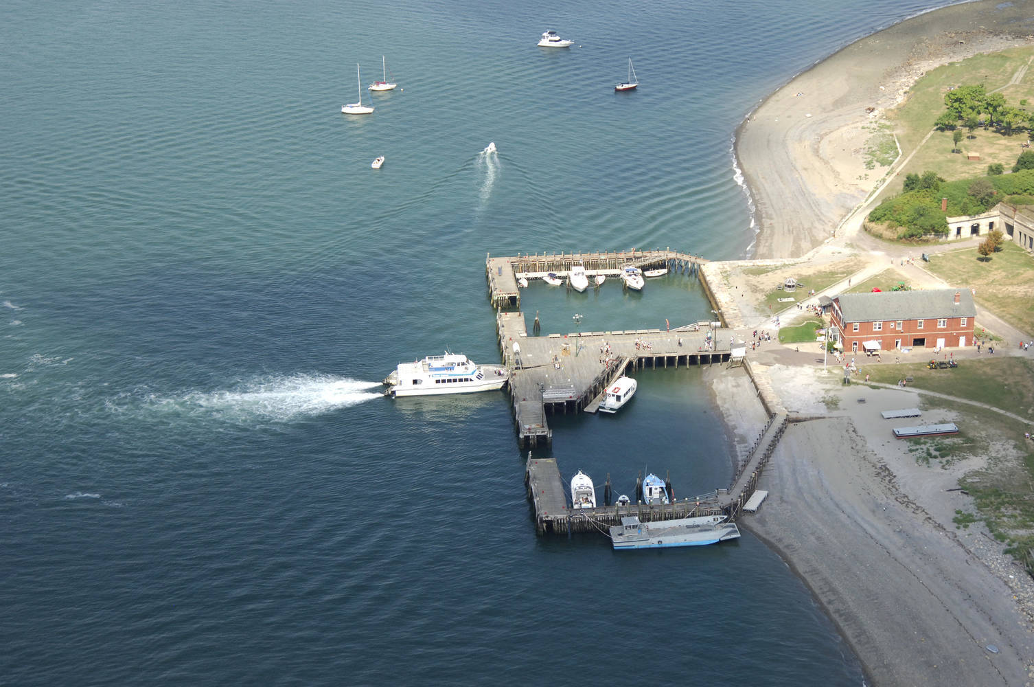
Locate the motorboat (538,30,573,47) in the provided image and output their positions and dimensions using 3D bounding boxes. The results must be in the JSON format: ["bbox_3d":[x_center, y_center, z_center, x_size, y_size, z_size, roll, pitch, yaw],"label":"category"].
[{"bbox_3d":[13.000,-101.100,713.880,11.800,4.900,3.900,3,23,9],"label":"motorboat"}]

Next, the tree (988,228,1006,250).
[{"bbox_3d":[112.950,-24.180,505.530,4.100,5.800,4.100,-2,22,-4],"label":"tree"}]

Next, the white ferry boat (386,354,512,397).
[{"bbox_3d":[-15.030,5.630,451.730,25.600,7.600,8.000,-4,22,-7],"label":"white ferry boat"}]

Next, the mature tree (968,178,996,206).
[{"bbox_3d":[113.680,-37.120,524.680,6.600,6.200,6.600,-2,22,-4],"label":"mature tree"}]

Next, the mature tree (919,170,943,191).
[{"bbox_3d":[106.480,-41.590,552.480,5.700,5.200,5.700,-1,21,0],"label":"mature tree"}]

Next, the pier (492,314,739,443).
[{"bbox_3d":[24.040,5.680,453.670,51.990,4.500,65.160,-2,22,-4],"label":"pier"}]

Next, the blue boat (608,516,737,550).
[{"bbox_3d":[28.320,33.190,386.190,23.000,4.400,5.800,-3,22,-5],"label":"blue boat"}]

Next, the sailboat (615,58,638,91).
[{"bbox_3d":[34.680,-85.330,679.250,7.600,10.000,2.600,-8,23,-19],"label":"sailboat"}]

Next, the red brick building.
[{"bbox_3d":[82.370,-6.260,460.370,28.000,10.800,13.400,-3,22,-5],"label":"red brick building"}]

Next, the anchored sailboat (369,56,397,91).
[{"bbox_3d":[-42.630,-85.740,681.150,8.700,10.800,2.900,-4,22,-7],"label":"anchored sailboat"}]

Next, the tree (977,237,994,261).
[{"bbox_3d":[111.520,-22.340,511.670,3.800,5.200,3.800,-1,21,0],"label":"tree"}]

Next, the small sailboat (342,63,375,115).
[{"bbox_3d":[-48.560,-77.760,655.030,9.800,15.200,3.200,0,22,2],"label":"small sailboat"}]

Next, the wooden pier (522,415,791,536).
[{"bbox_3d":[28.890,23.590,410.520,55.020,5.000,43.180,-2,22,-5],"label":"wooden pier"}]

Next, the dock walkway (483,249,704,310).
[{"bbox_3d":[19.830,-15.680,505.500,52.390,4.800,26.150,-2,22,-4],"label":"dock walkway"}]

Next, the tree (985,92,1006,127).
[{"bbox_3d":[137.310,-67.120,617.750,7.200,9.300,7.200,-1,21,0],"label":"tree"}]

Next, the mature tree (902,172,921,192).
[{"bbox_3d":[99.960,-40.730,544.810,4.600,5.000,4.600,-2,22,-4],"label":"mature tree"}]

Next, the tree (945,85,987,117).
[{"bbox_3d":[131.150,-70.430,627.390,11.500,8.500,12.300,-1,21,0],"label":"tree"}]

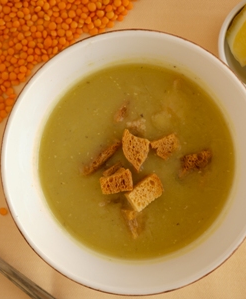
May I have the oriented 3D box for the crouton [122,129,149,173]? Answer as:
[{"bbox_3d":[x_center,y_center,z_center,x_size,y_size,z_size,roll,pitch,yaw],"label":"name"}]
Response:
[{"bbox_3d":[0.007,0.000,0.590,0.014,0.010,0.023,-17,87,1],"label":"crouton"}]

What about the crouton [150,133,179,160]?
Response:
[{"bbox_3d":[0.022,-0.001,0.592,0.014,0.009,0.011,-22,87,1],"label":"crouton"}]

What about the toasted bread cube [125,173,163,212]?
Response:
[{"bbox_3d":[0.011,0.023,0.588,0.017,0.011,0.011,-31,99,-6],"label":"toasted bread cube"}]

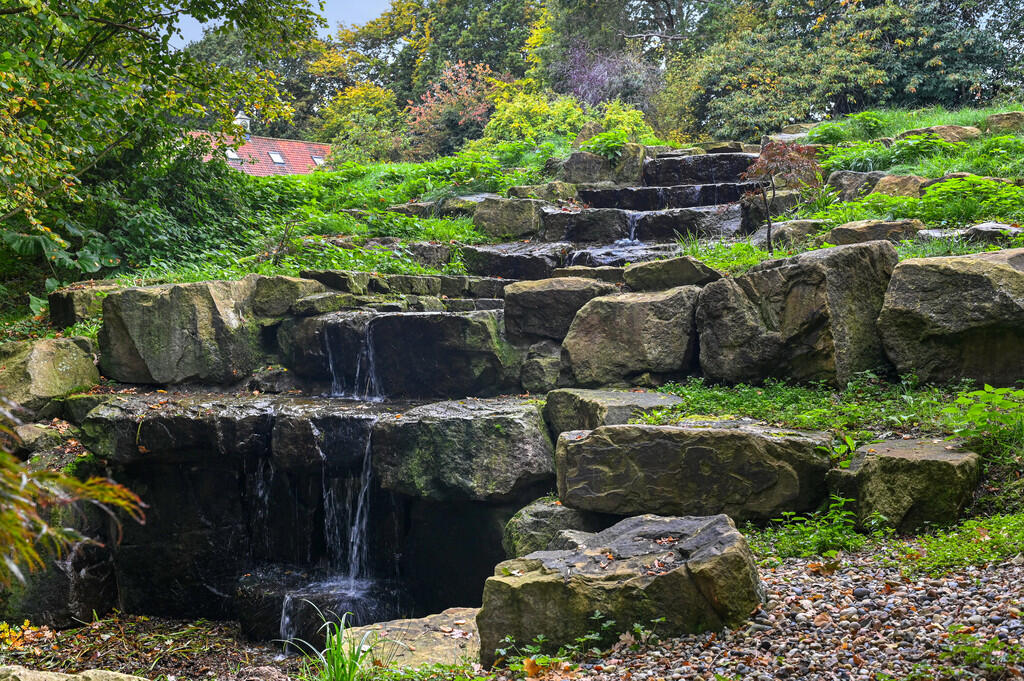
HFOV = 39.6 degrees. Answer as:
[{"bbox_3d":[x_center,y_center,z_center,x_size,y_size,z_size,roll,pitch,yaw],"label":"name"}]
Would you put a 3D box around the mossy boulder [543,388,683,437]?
[{"bbox_3d":[0.495,0.405,6.850,0.523,0.263,0.550,3,6,26],"label":"mossy boulder"}]

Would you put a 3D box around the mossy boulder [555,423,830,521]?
[{"bbox_3d":[0.792,0.585,6.420,1.209,0.385,0.450,0,6,0],"label":"mossy boulder"}]

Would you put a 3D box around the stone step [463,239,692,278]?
[{"bbox_3d":[0.391,-0.519,8.900,1.420,0.240,0.750,0,6,0],"label":"stone step"}]

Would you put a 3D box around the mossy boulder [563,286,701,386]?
[{"bbox_3d":[0.593,-0.027,7.250,0.666,0.487,0.450,0,6,0],"label":"mossy boulder"}]

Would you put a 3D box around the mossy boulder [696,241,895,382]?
[{"bbox_3d":[1.478,-0.151,7.500,1.000,0.750,0.600,0,6,0],"label":"mossy boulder"}]

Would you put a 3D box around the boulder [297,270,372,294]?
[{"bbox_3d":[-1.216,-0.402,9.850,0.520,0.170,0.380,0,4,0],"label":"boulder"}]

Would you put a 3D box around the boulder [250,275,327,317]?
[{"bbox_3d":[-1.148,-0.237,7.400,0.366,0.202,0.350,0,6,0],"label":"boulder"}]

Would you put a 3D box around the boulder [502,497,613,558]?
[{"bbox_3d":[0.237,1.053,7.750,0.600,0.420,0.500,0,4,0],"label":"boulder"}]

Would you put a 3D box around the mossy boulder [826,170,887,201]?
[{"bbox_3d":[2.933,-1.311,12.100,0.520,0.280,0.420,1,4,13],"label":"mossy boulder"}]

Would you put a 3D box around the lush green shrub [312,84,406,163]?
[{"bbox_3d":[-3.144,-4.574,30.000,2.000,1.800,1.900,0,6,0],"label":"lush green shrub"}]

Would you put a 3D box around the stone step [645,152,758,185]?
[{"bbox_3d":[1.685,-1.528,12.700,1.020,0.290,0.580,1,4,10],"label":"stone step"}]

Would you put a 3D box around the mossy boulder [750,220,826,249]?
[{"bbox_3d":[1.746,-0.673,9.000,0.470,0.200,0.380,0,6,0],"label":"mossy boulder"}]

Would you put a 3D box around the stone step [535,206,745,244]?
[{"bbox_3d":[0.797,-0.734,8.950,1.275,0.251,0.500,0,6,0],"label":"stone step"}]

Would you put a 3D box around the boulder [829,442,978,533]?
[{"bbox_3d":[1.790,0.661,6.550,0.620,0.380,0.500,0,6,0],"label":"boulder"}]

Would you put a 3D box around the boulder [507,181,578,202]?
[{"bbox_3d":[0.217,-1.072,10.300,0.520,0.170,0.350,0,6,0],"label":"boulder"}]

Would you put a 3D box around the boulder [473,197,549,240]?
[{"bbox_3d":[-0.012,-0.962,11.200,0.600,0.340,0.480,1,4,8],"label":"boulder"}]

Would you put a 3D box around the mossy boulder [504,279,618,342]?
[{"bbox_3d":[0.319,-0.211,9.350,0.740,0.420,0.520,0,4,0],"label":"mossy boulder"}]

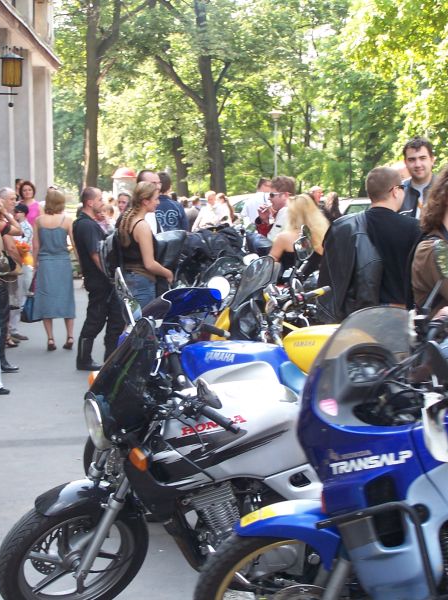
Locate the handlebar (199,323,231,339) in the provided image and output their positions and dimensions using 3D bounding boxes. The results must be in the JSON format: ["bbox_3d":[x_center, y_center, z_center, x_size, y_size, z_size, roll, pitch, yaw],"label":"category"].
[{"bbox_3d":[-0.035,0.136,6.800,0.055,0.050,0.170,3,-12,46],"label":"handlebar"}]

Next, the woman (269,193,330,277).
[{"bbox_3d":[0.556,0.028,11.254,0.500,1.600,0.340,0,4,6],"label":"woman"}]

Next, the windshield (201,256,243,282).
[{"bbox_3d":[-0.009,-0.134,9.200,0.220,0.250,0.370,-1,4,3],"label":"windshield"}]

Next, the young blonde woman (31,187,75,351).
[{"bbox_3d":[-1.763,-0.325,16.158,0.480,1.693,0.330,-1,4,-3],"label":"young blonde woman"}]

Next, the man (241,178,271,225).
[{"bbox_3d":[0.454,-0.553,18.361,0.520,1.795,0.360,2,5,37],"label":"man"}]

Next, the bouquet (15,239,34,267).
[{"bbox_3d":[-2.190,-0.521,17.000,0.210,0.310,0.200,-1,4,0],"label":"bouquet"}]

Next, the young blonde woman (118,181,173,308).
[{"bbox_3d":[-0.558,0.019,11.000,0.370,1.700,0.430,-2,4,-17],"label":"young blonde woman"}]

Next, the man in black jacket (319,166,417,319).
[{"bbox_3d":[0.772,0.168,8.159,0.550,1.737,0.380,1,4,21],"label":"man in black jacket"}]

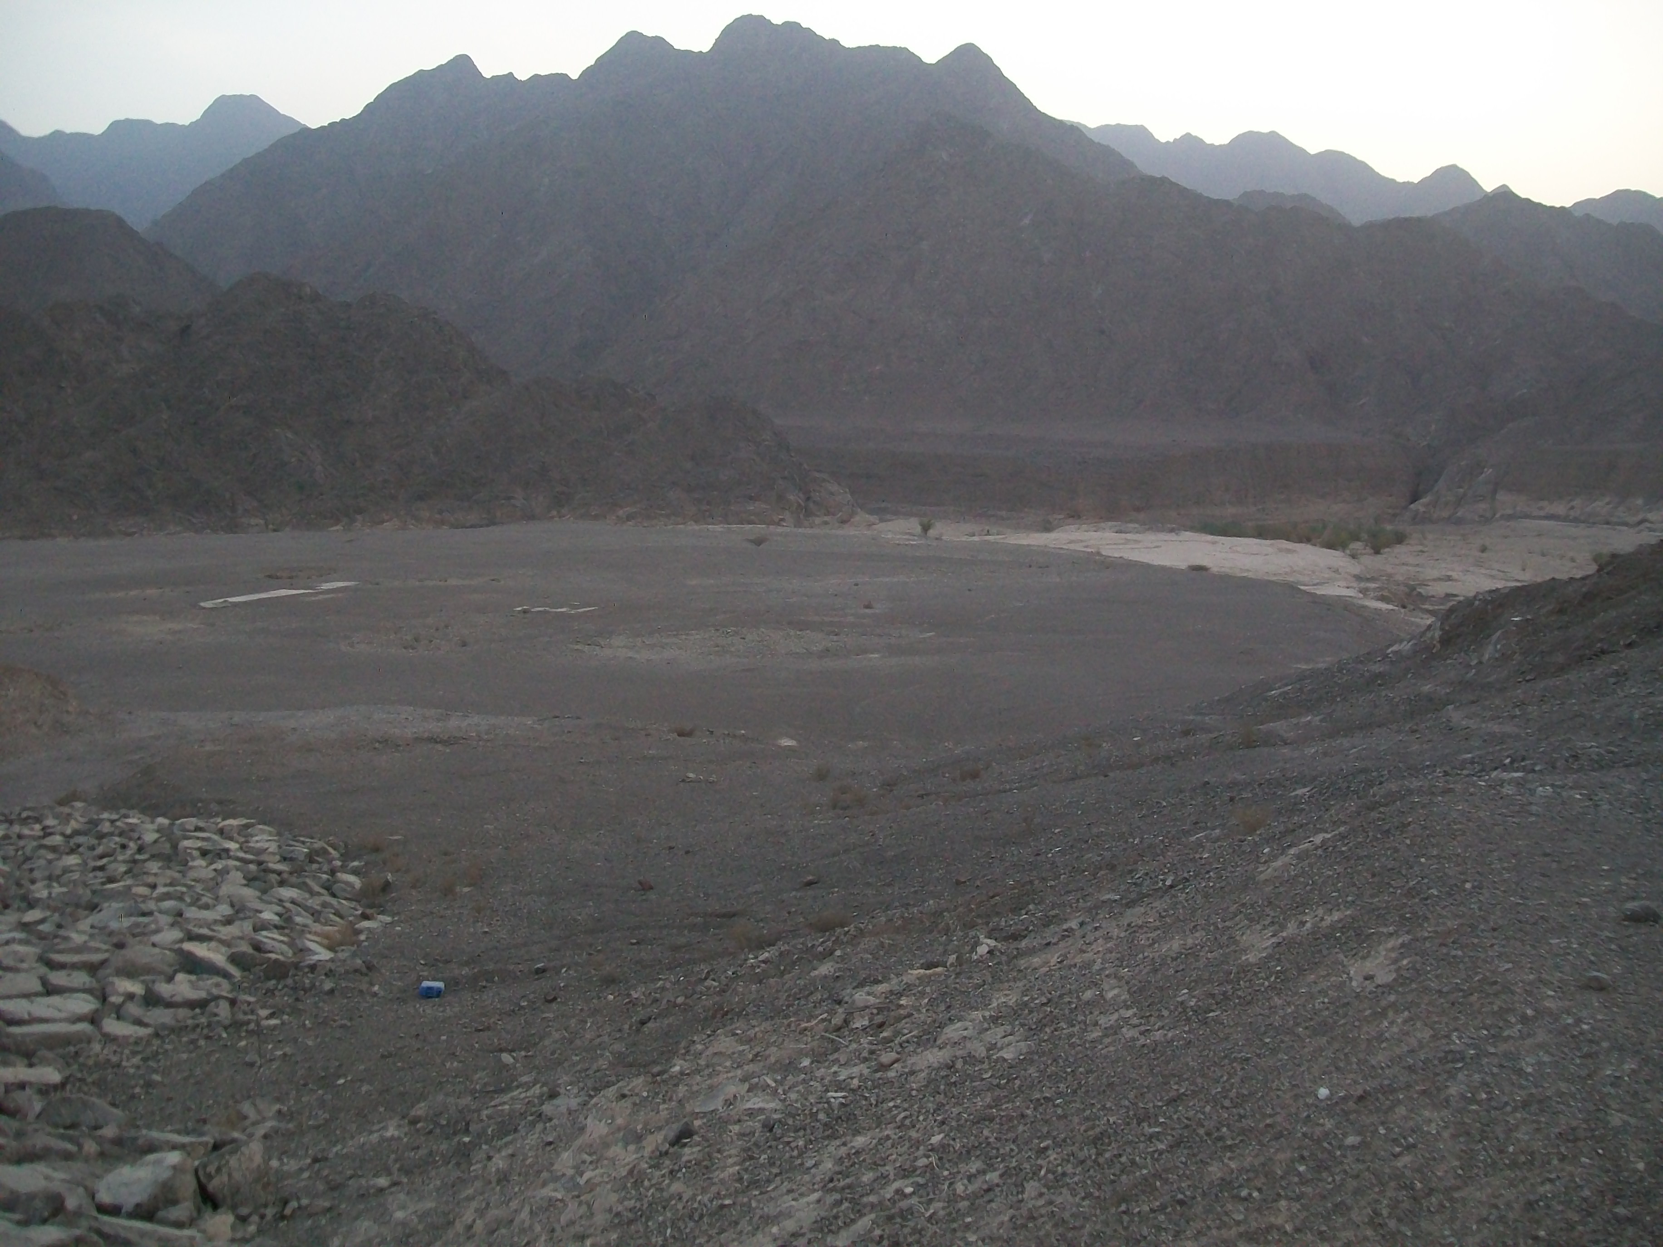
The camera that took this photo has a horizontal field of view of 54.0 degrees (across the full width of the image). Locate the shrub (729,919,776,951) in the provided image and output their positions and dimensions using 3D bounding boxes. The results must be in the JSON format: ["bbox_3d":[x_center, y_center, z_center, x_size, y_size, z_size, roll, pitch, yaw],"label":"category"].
[{"bbox_3d":[-0.856,3.341,17.500,0.501,0.298,0.461,0,5,0],"label":"shrub"}]

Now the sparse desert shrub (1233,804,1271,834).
[{"bbox_3d":[5.146,2.394,20.000,0.477,0.355,0.439,0,5,0],"label":"sparse desert shrub"}]

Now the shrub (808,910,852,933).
[{"bbox_3d":[-0.022,3.377,18.500,0.530,0.246,0.487,0,5,0],"label":"shrub"}]

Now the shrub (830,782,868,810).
[{"bbox_3d":[0.290,2.846,27.000,0.644,0.439,0.593,0,5,0],"label":"shrub"}]

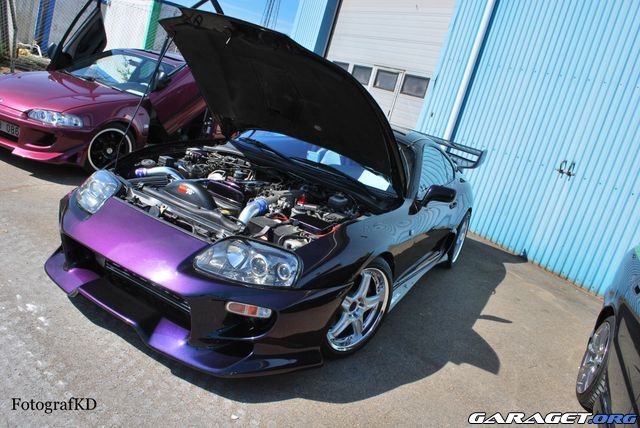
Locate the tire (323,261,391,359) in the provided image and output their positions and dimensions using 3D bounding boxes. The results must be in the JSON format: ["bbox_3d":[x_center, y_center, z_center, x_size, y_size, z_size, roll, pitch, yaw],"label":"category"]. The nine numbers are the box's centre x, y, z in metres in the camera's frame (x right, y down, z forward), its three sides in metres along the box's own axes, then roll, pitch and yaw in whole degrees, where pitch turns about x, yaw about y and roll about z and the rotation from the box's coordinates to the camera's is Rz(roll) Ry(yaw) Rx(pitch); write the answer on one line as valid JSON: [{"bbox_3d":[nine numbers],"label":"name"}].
[{"bbox_3d":[0.145,0.490,2.727,0.620,0.620,0.235,-1,20,-46],"label":"tire"}]

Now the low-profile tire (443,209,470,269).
[{"bbox_3d":[1.330,0.230,4.935,0.255,0.625,0.625,21,15,25],"label":"low-profile tire"}]

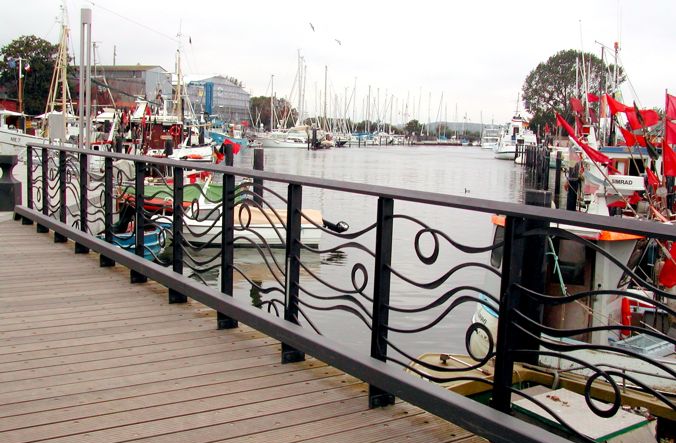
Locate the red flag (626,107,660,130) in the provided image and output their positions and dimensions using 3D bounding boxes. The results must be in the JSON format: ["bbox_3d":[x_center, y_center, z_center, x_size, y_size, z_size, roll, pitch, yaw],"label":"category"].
[{"bbox_3d":[5.558,-1.856,13.500,0.610,0.410,0.120,2,7,0],"label":"red flag"}]

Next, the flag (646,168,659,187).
[{"bbox_3d":[5.933,-0.811,14.000,0.220,0.360,0.120,4,7,17],"label":"flag"}]

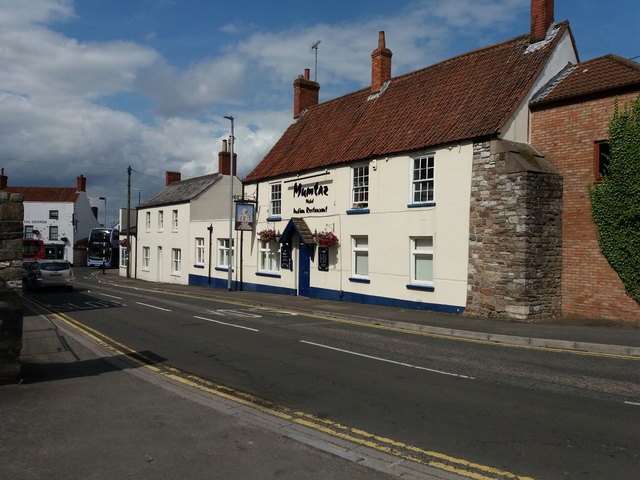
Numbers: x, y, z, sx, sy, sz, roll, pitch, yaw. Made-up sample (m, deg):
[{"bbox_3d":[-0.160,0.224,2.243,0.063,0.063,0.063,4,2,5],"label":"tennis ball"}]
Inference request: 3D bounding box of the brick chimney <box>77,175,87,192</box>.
[{"bbox_3d":[-28.158,-6.666,61.300,0.800,1.950,0.850,1,0,-2],"label":"brick chimney"}]

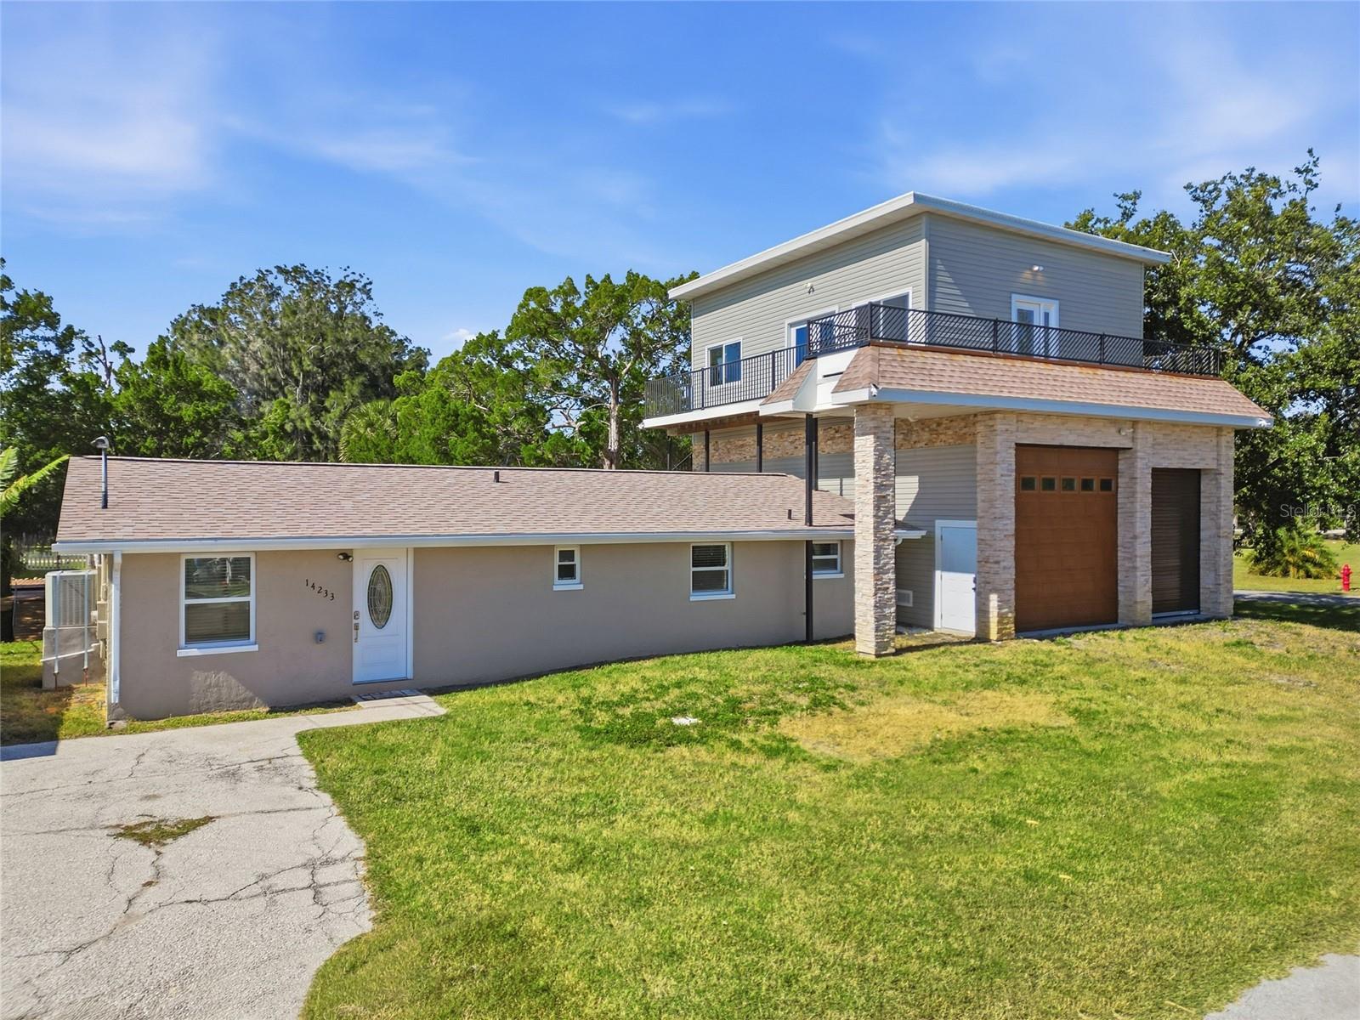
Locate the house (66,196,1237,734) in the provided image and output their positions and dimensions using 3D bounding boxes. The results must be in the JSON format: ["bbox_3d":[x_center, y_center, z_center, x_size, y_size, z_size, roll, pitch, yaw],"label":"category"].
[{"bbox_3d":[0.175,-1.735,20.608,22.600,9.030,12.300,0,0,-29],"label":"house"}]

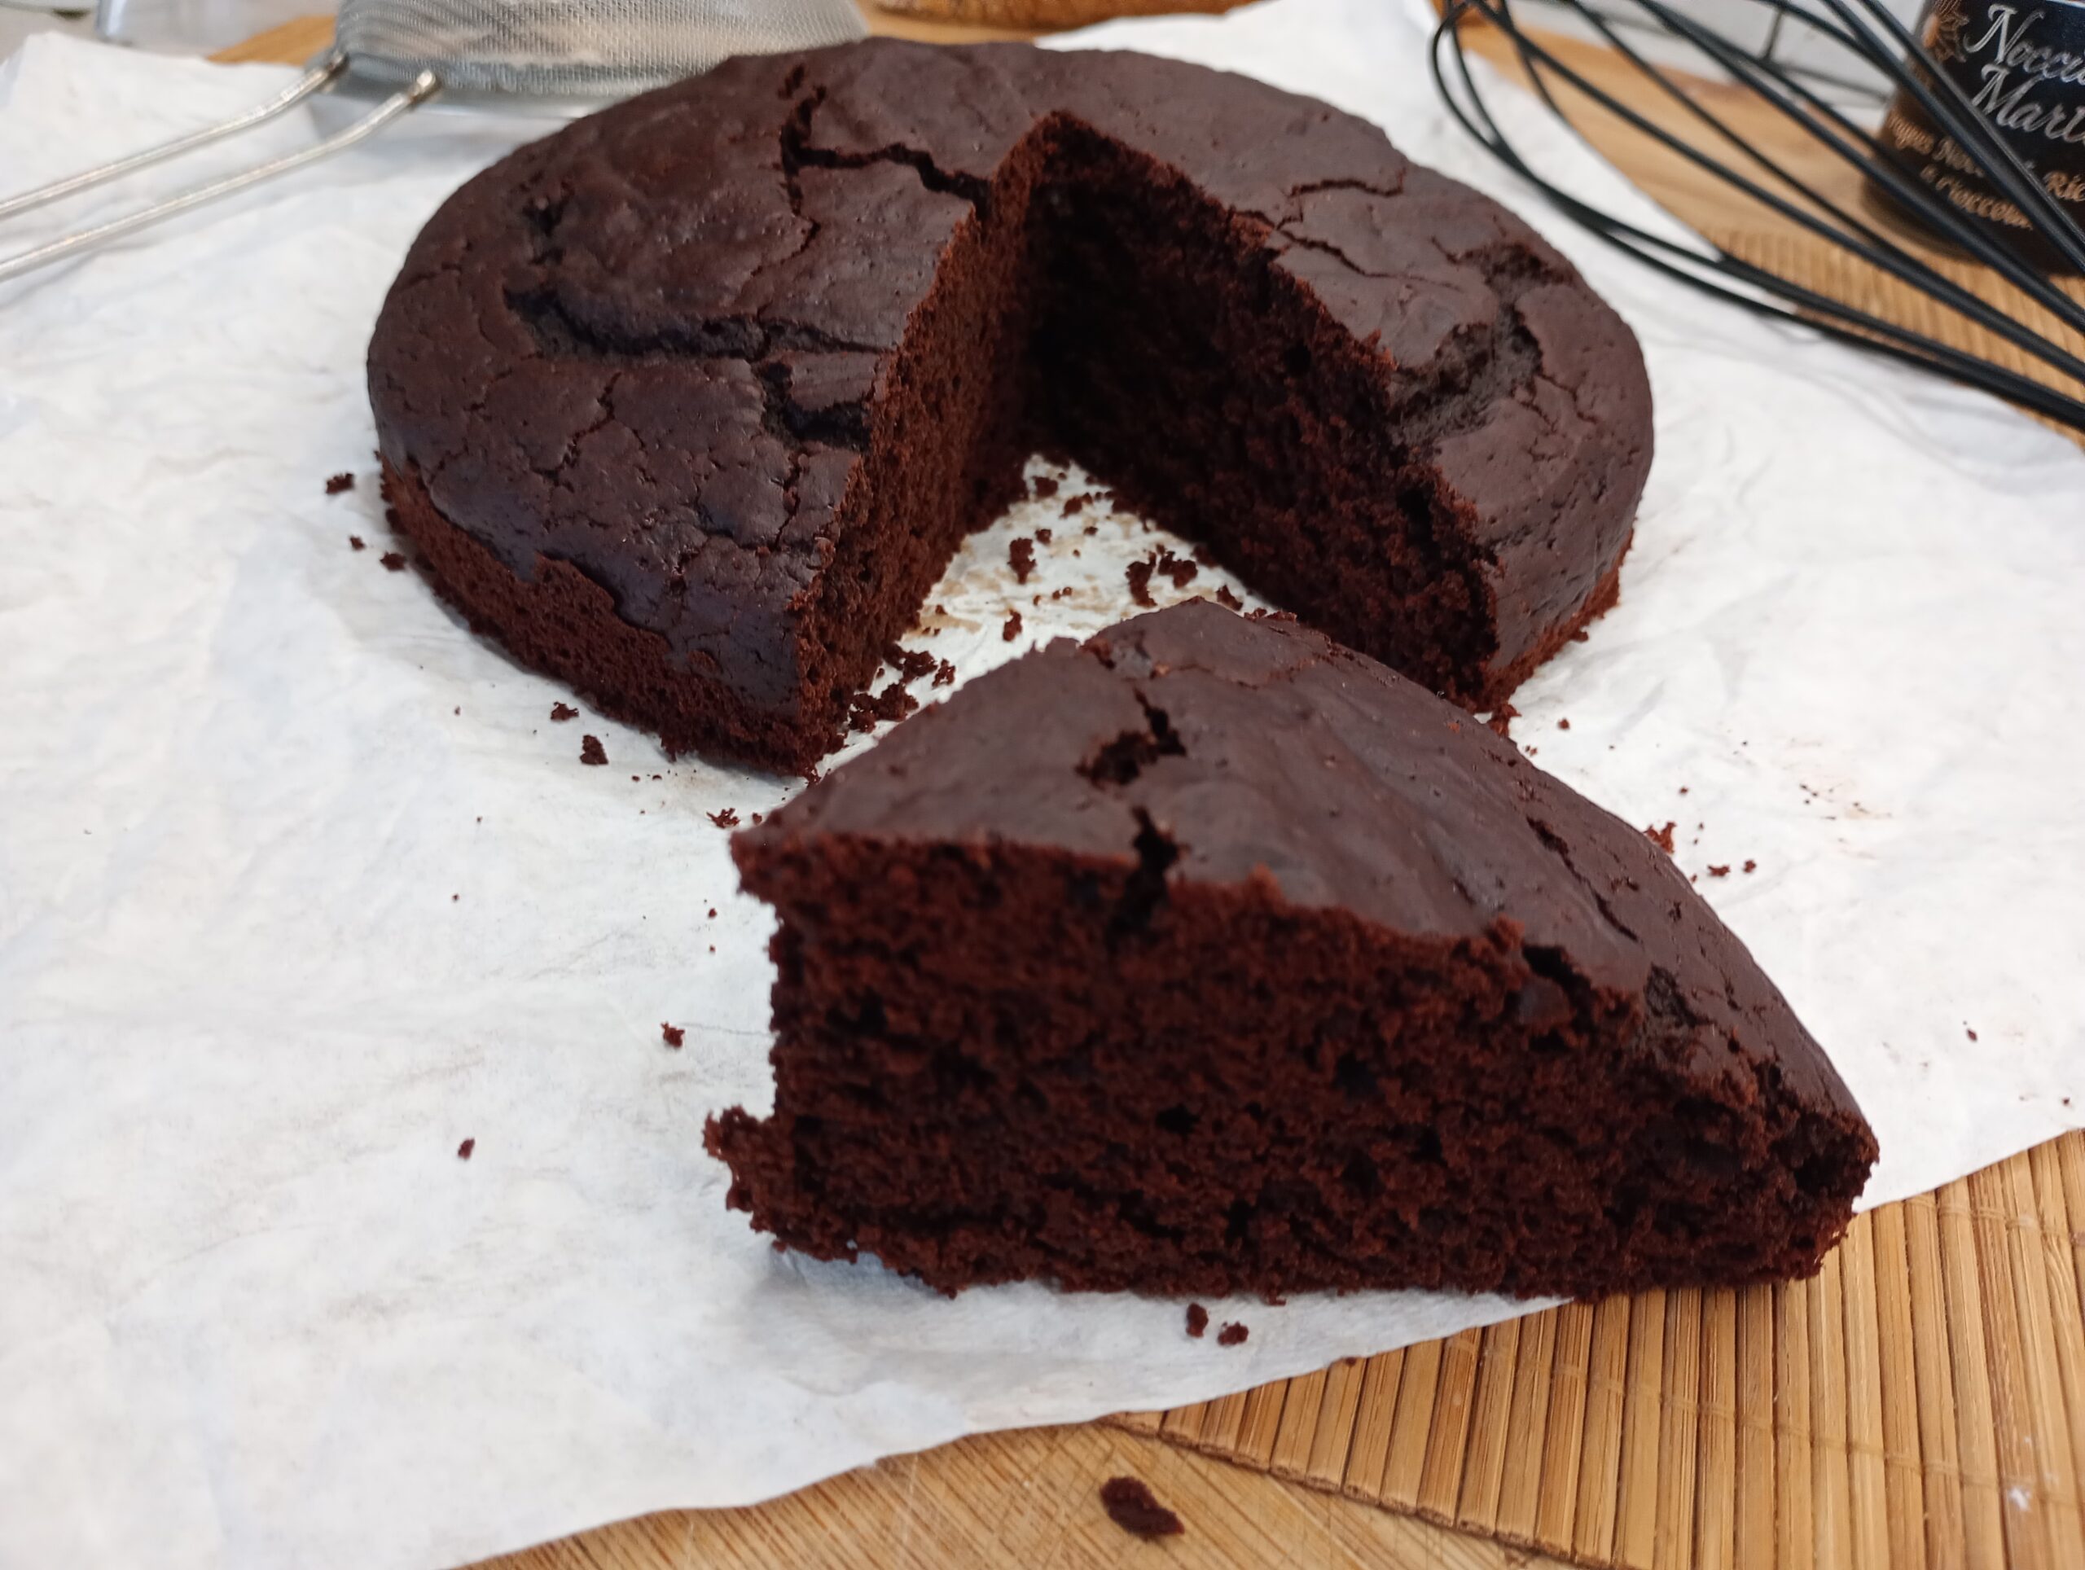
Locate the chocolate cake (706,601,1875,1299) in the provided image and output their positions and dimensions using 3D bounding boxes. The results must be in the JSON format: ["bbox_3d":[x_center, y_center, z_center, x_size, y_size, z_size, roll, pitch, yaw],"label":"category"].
[{"bbox_3d":[0.025,0.000,0.185,0.111,0.056,0.086,2,39,-4],"label":"chocolate cake"}]

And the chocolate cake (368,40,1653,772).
[{"bbox_3d":[-0.003,-0.089,0.294,0.218,0.056,0.212,-5,40,-12],"label":"chocolate cake"}]

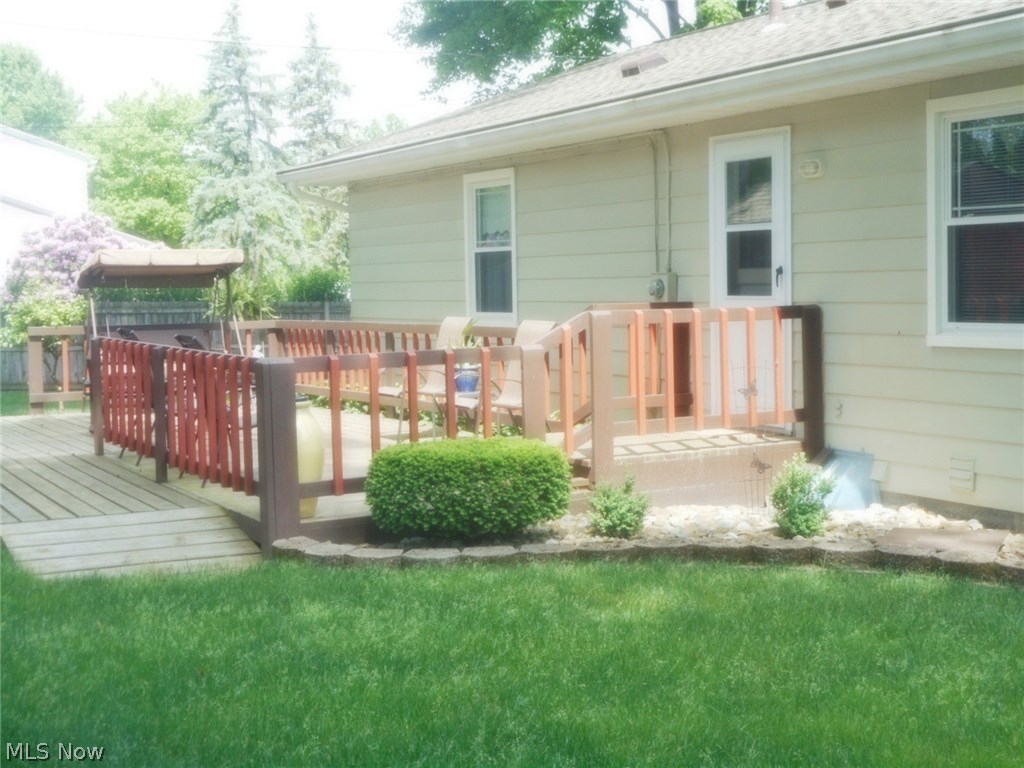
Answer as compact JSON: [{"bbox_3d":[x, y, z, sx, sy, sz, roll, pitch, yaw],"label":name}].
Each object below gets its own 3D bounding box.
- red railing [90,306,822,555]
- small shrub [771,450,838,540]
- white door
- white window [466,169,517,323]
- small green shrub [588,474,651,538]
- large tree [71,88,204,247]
[{"bbox_3d":[-0.537,0.104,10.783,4.033,1.310,3.600,-3,4,-30],"label":"red railing"},{"bbox_3d":[1.709,0.632,8.880,0.400,0.500,0.400,-1,4,0],"label":"small shrub"},{"bbox_3d":[1.698,-0.739,10.870,0.090,2.125,0.910,-3,4,-30],"label":"white door"},{"bbox_3d":[-0.217,-1.271,14.142,0.100,1.430,0.955,-3,4,-30],"label":"white window"},{"bbox_3d":[0.638,0.707,8.981,0.370,0.370,0.370,-1,4,0],"label":"small green shrub"},{"bbox_3d":[-10.494,-4.648,41.694,4.600,7.300,4.600,-3,4,-30],"label":"large tree"}]

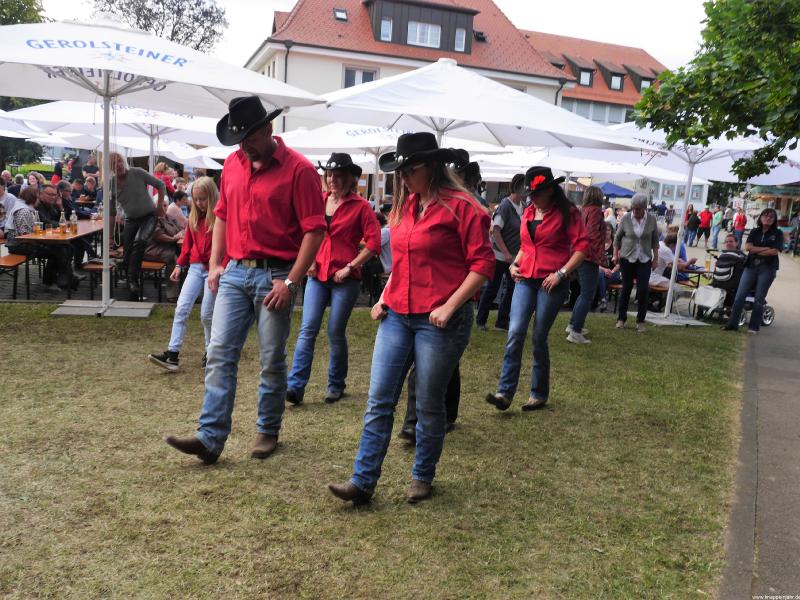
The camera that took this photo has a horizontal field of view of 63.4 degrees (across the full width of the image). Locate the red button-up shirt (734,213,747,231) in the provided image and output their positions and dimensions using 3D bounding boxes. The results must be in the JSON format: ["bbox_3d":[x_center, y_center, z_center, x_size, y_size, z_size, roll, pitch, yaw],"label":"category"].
[{"bbox_3d":[13.965,-3.194,26.500,0.460,0.680,0.300,12,12,34],"label":"red button-up shirt"}]

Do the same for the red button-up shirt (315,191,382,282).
[{"bbox_3d":[-0.375,-0.429,4.375,0.470,0.600,0.300,11,11,31],"label":"red button-up shirt"}]

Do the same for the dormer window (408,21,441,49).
[{"bbox_3d":[1.076,-11.642,28.428,1.543,1.066,0.152,1,10,-17],"label":"dormer window"}]

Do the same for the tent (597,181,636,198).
[{"bbox_3d":[13.870,-6.372,43.750,3.000,3.000,3.000,3,9,-3],"label":"tent"}]

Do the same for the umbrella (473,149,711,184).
[{"bbox_3d":[3.330,-1.958,13.038,4.000,2.950,4.000,3,10,-10],"label":"umbrella"}]

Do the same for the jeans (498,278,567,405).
[{"bbox_3d":[0.960,0.284,4.654,0.416,0.893,0.396,-5,13,-43],"label":"jeans"}]

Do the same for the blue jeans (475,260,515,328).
[{"bbox_3d":[1.098,-0.109,7.399,0.400,0.840,0.340,-2,12,-34],"label":"blue jeans"}]

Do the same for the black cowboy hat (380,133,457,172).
[{"bbox_3d":[0.070,-0.672,2.908,0.350,0.150,0.290,-19,22,-33],"label":"black cowboy hat"}]

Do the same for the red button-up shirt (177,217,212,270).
[{"bbox_3d":[-1.509,-0.462,4.944,0.370,0.470,0.240,12,12,35],"label":"red button-up shirt"}]

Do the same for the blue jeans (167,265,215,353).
[{"bbox_3d":[-1.575,0.058,4.982,0.310,0.680,0.360,12,12,37],"label":"blue jeans"}]

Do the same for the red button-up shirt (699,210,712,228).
[{"bbox_3d":[12.937,-3.394,27.384,0.528,0.751,0.304,6,10,15],"label":"red button-up shirt"}]

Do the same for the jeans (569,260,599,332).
[{"bbox_3d":[2.041,-0.061,7.198,0.386,0.883,0.386,7,10,17],"label":"jeans"}]

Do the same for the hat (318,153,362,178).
[{"bbox_3d":[-0.385,-0.874,4.222,0.284,0.142,0.345,10,23,29],"label":"hat"}]

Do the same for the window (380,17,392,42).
[{"bbox_3d":[-0.626,-12.517,30.000,0.520,1.100,0.150,2,10,-13],"label":"window"}]

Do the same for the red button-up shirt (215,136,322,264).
[{"bbox_3d":[-0.662,-0.515,3.280,0.580,0.620,0.360,11,12,32],"label":"red button-up shirt"}]

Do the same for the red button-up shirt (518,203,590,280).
[{"bbox_3d":[1.084,-0.416,4.601,0.460,0.560,0.300,13,13,39],"label":"red button-up shirt"}]

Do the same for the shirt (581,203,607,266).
[{"bbox_3d":[2.105,-0.709,7.112,0.304,0.680,0.467,7,10,19],"label":"shirt"}]

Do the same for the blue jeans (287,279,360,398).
[{"bbox_3d":[-0.522,0.266,4.476,0.370,0.850,0.350,11,11,31],"label":"blue jeans"}]

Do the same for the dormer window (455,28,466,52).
[{"bbox_3d":[2.903,-12.392,30.900,0.500,1.050,0.150,2,10,-13],"label":"dormer window"}]

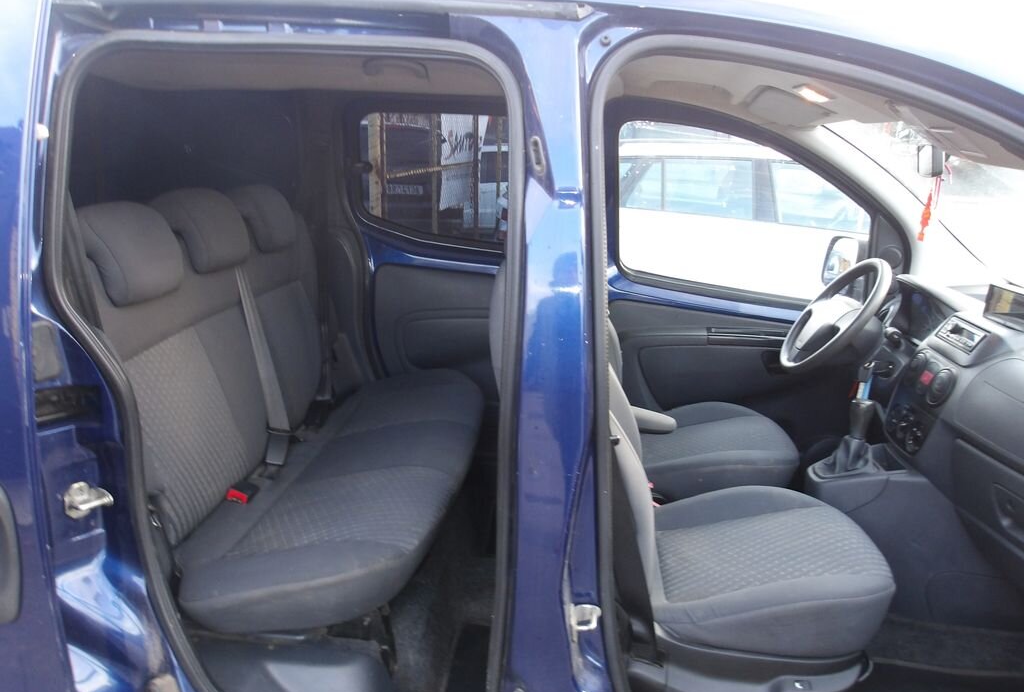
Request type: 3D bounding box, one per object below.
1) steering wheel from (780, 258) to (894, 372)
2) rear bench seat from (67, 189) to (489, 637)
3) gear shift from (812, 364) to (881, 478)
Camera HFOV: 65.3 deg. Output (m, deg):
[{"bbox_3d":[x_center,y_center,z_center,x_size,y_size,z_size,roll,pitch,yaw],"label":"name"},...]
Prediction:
[{"bbox_3d":[0.871,-0.070,2.126,0.100,0.374,0.374,38,14,-5],"label":"steering wheel"},{"bbox_3d":[-0.453,0.007,1.903,0.700,0.760,1.230,1,14,5],"label":"rear bench seat"},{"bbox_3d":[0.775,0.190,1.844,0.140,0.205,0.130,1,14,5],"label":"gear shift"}]

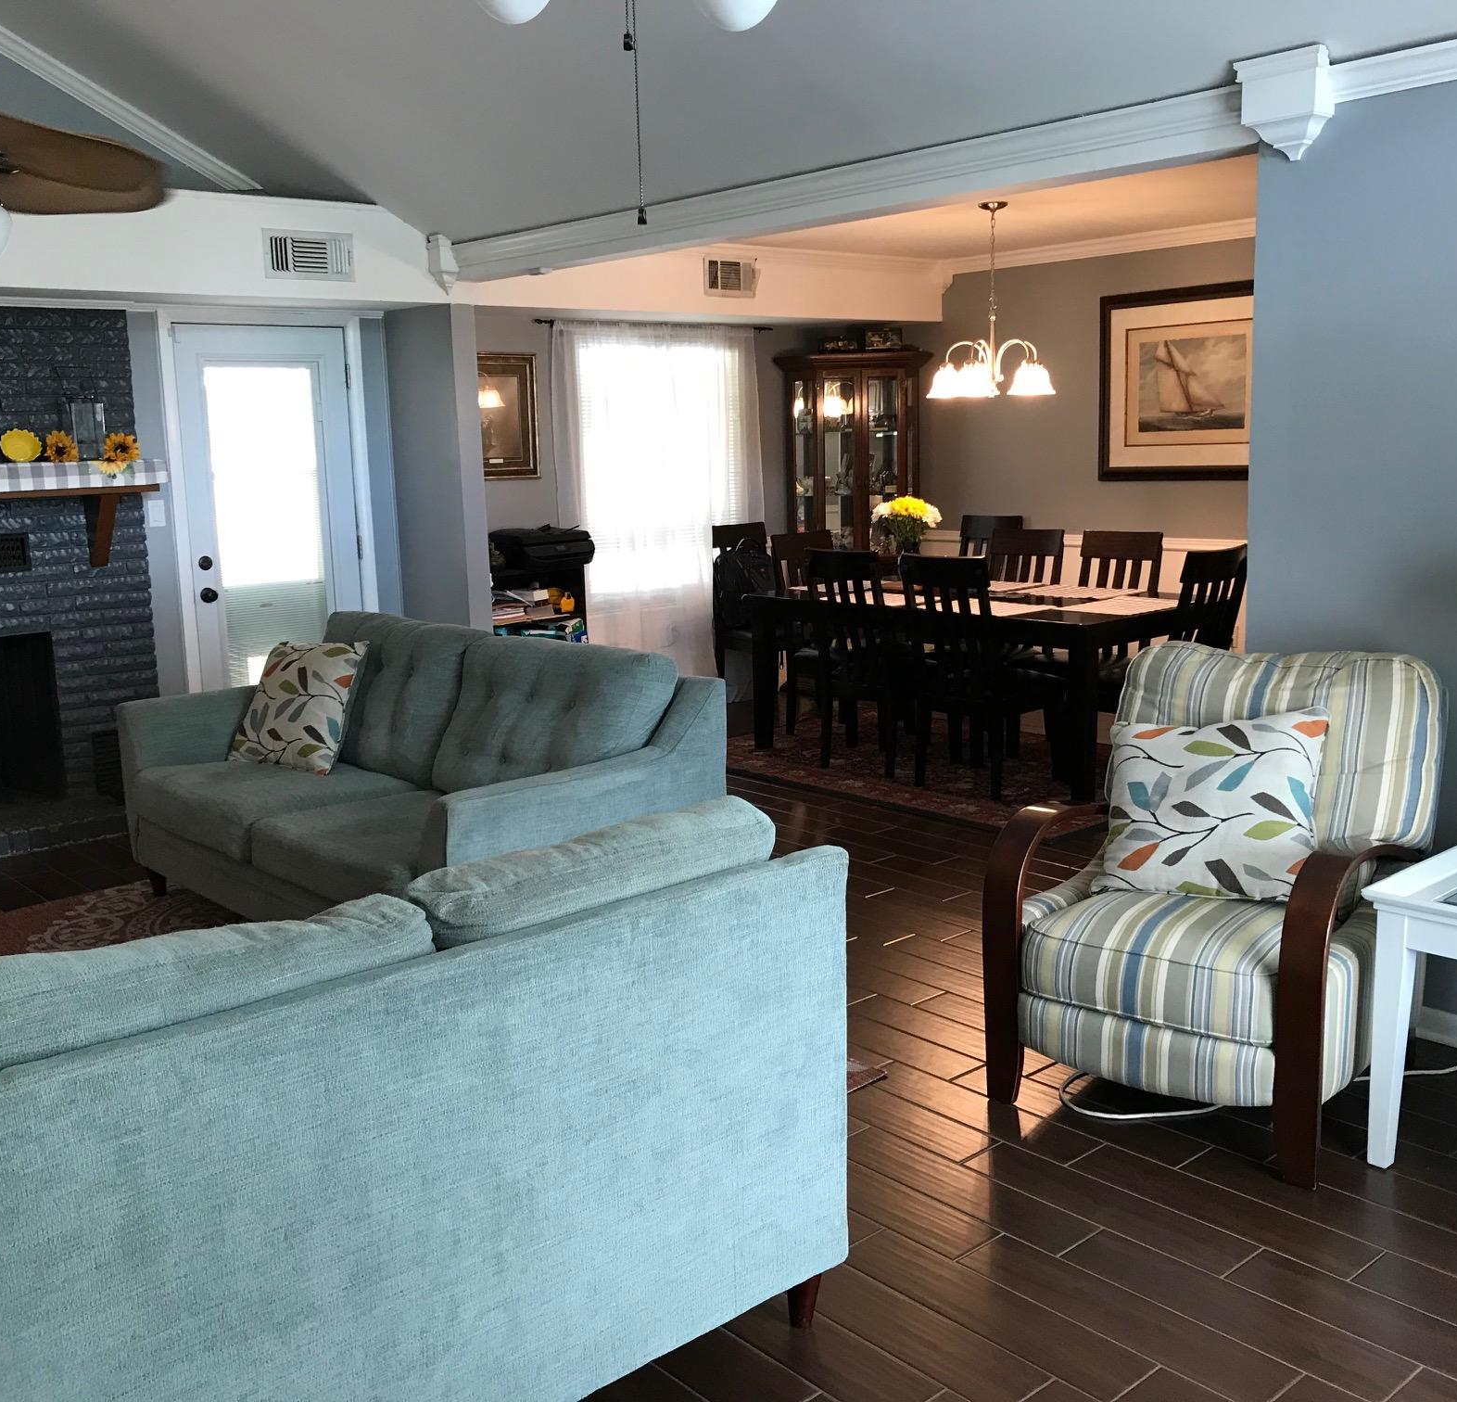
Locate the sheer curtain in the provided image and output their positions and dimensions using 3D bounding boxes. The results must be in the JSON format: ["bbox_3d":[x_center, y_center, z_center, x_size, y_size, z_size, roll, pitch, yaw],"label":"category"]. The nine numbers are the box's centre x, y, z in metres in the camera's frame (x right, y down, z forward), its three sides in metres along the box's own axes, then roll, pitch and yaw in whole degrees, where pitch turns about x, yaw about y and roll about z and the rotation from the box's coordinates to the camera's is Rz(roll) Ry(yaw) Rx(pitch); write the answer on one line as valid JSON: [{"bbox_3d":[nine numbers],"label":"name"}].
[{"bbox_3d":[-0.335,-0.964,8.247,1.400,2.090,0.100,-10,13,-41],"label":"sheer curtain"}]

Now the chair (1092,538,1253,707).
[{"bbox_3d":[1.858,-0.146,6.404,0.460,1.010,0.580,-10,13,-41],"label":"chair"}]

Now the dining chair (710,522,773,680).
[{"bbox_3d":[0.257,-0.488,8.709,0.465,1.025,0.570,-10,13,-41],"label":"dining chair"}]

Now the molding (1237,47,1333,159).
[{"bbox_3d":[1.381,-1.481,3.768,0.125,0.245,0.225,-10,13,-41],"label":"molding"}]

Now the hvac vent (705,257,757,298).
[{"bbox_3d":[0.022,-2.159,7.737,0.345,0.195,0.020,-10,13,-41],"label":"hvac vent"}]

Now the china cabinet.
[{"bbox_3d":[0.745,-1.037,8.928,0.910,1.950,0.600,-1,10,4],"label":"china cabinet"}]

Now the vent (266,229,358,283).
[{"bbox_3d":[-1.717,-1.829,6.221,0.398,0.195,0.020,-10,13,-41],"label":"vent"}]

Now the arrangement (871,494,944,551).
[{"bbox_3d":[0.888,-0.763,7.474,0.340,0.445,0.340,-1,10,0],"label":"arrangement"}]

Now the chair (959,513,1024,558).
[{"bbox_3d":[1.391,-0.545,8.858,0.570,1.025,0.465,-10,13,-41],"label":"chair"}]

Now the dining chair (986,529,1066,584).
[{"bbox_3d":[1.350,-0.327,7.619,0.570,1.025,0.465,-10,13,-41],"label":"dining chair"}]

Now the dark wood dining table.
[{"bbox_3d":[1.189,-0.122,7.233,1.140,0.755,2.050,-10,13,-41],"label":"dark wood dining table"}]

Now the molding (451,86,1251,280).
[{"bbox_3d":[0.068,-1.680,5.183,0.180,0.135,3.840,-10,13,-41],"label":"molding"}]

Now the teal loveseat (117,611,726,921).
[{"bbox_3d":[-1.060,0.278,4.783,0.920,0.940,2.140,-10,13,-41],"label":"teal loveseat"}]

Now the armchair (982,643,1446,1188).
[{"bbox_3d":[1.161,0.411,3.566,0.760,0.980,0.930,6,13,37],"label":"armchair"}]

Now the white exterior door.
[{"bbox_3d":[-2.021,-0.648,6.830,0.785,2.030,0.050,-10,13,-41],"label":"white exterior door"}]

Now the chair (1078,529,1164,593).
[{"bbox_3d":[1.722,-0.289,7.236,0.580,1.010,0.460,-10,13,-41],"label":"chair"}]

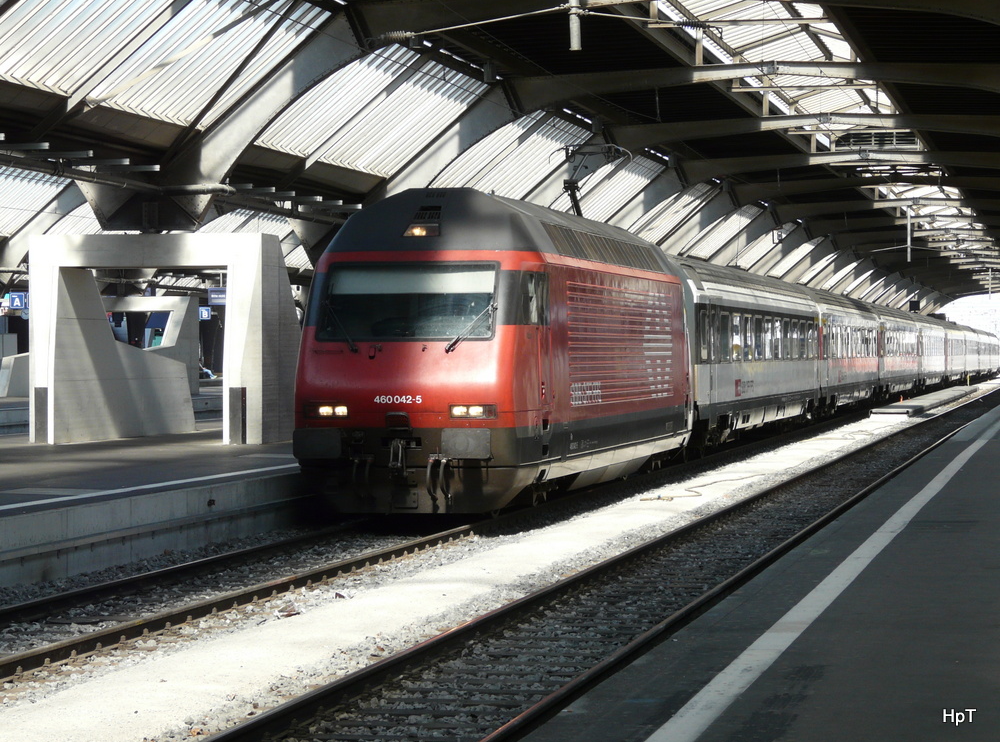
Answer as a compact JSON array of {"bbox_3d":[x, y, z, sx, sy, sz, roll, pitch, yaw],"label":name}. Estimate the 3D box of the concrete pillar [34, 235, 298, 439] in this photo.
[{"bbox_3d":[-5.450,-0.587,54.784,4.260,3.660,7.800,0,0,11],"label":"concrete pillar"}]

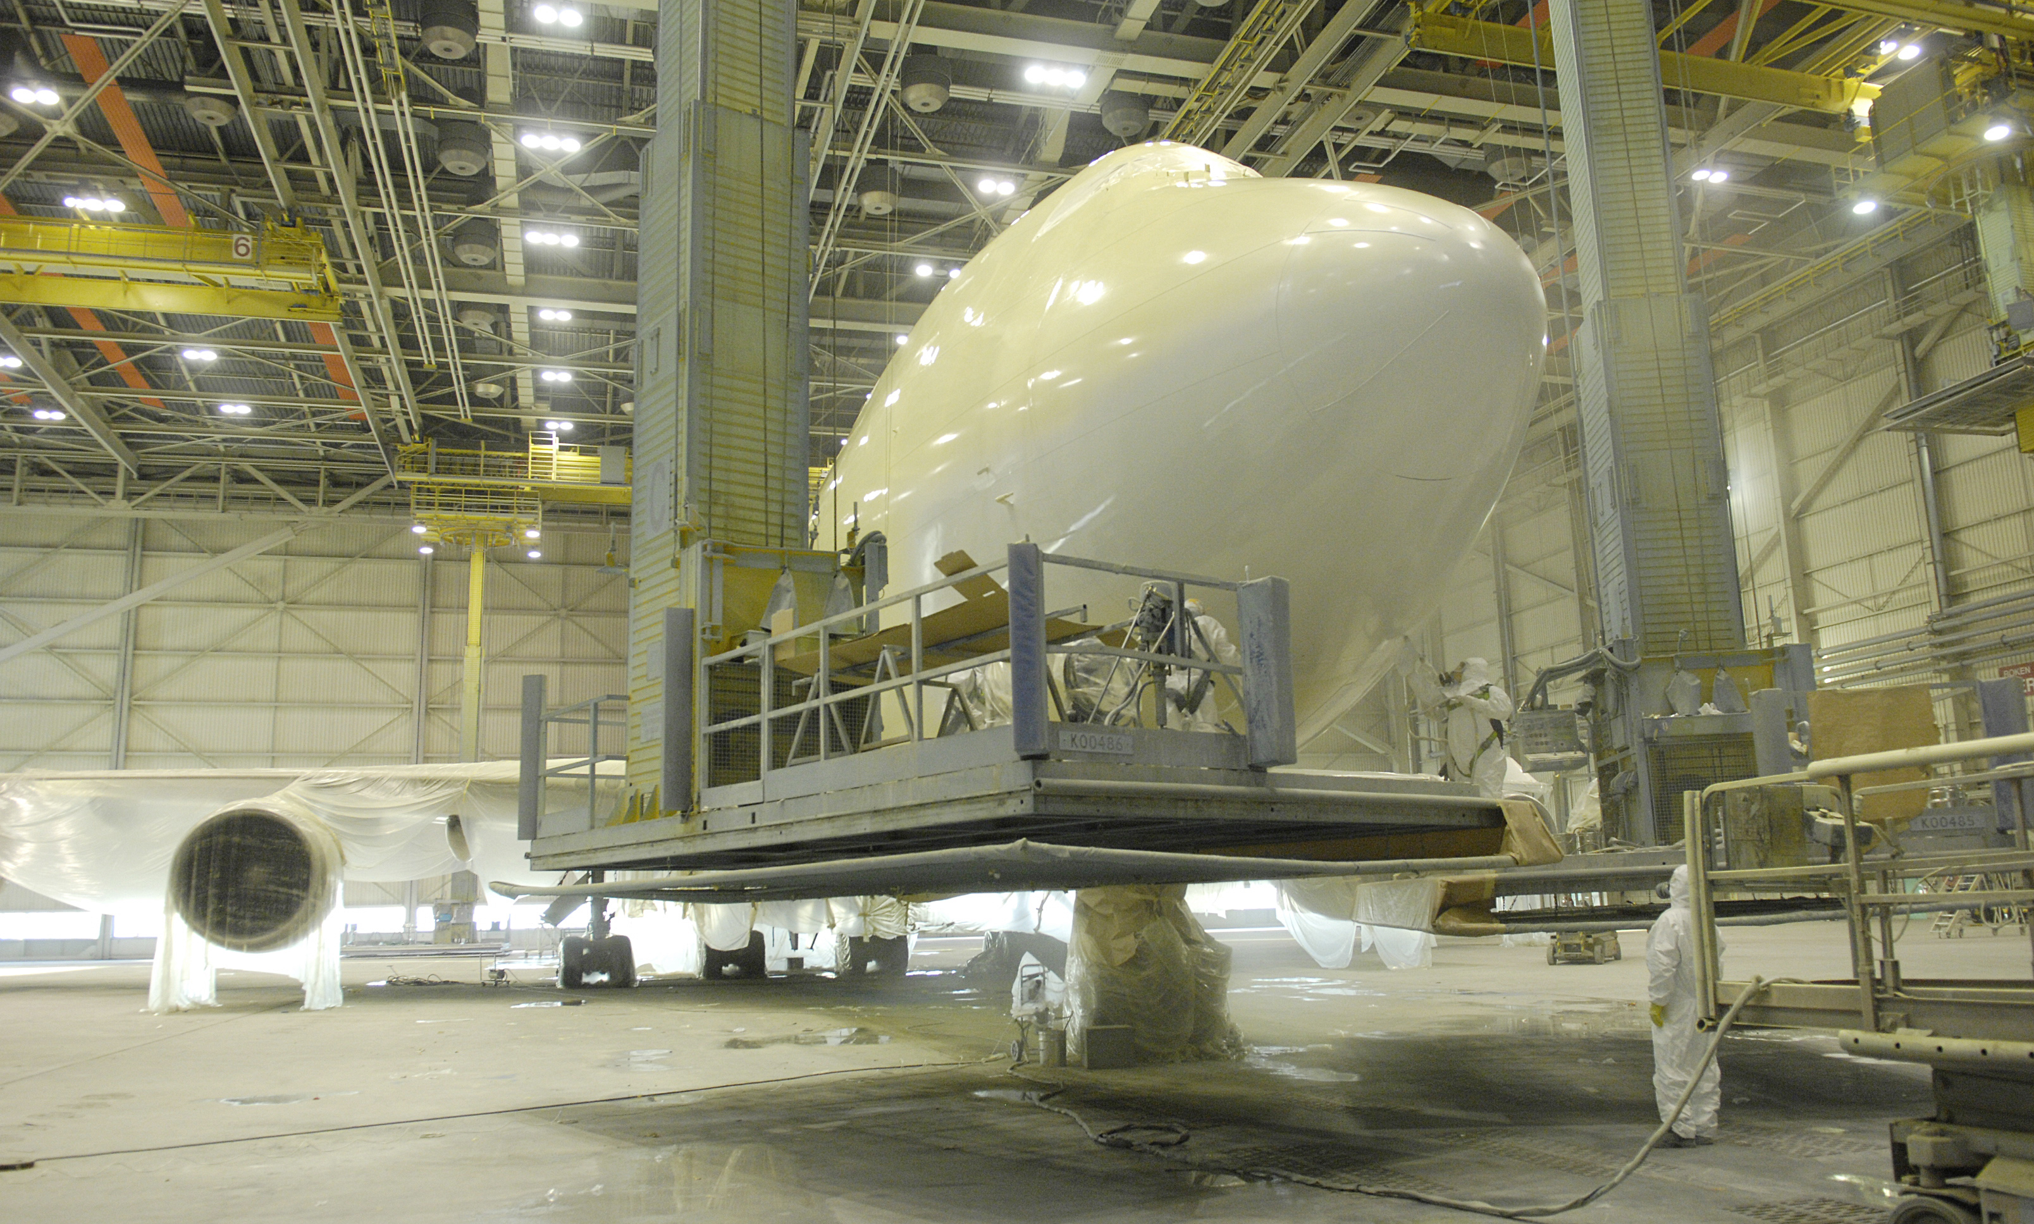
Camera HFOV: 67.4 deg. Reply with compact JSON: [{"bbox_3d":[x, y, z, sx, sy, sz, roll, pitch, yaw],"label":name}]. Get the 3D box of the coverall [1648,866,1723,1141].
[{"bbox_3d":[4.409,2.574,10.052,0.540,1.770,0.380,4,-12,-25],"label":"coverall"}]

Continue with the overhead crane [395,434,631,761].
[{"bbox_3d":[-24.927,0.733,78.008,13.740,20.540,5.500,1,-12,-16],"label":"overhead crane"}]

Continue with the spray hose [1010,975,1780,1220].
[{"bbox_3d":[1.050,3.269,11.633,1.650,1.200,10.000,2,-12,-21],"label":"spray hose"}]

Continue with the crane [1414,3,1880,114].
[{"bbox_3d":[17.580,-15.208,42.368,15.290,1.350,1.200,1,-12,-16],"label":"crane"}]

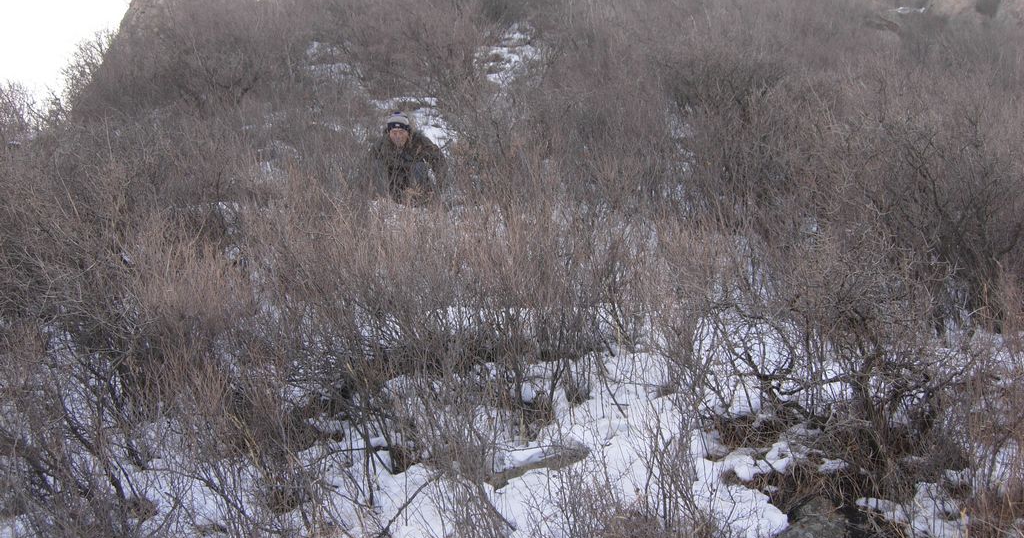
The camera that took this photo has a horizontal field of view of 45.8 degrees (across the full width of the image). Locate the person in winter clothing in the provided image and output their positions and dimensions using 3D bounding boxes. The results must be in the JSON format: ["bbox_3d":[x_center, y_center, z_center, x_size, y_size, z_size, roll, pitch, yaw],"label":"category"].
[{"bbox_3d":[-0.883,-0.935,10.400,0.650,0.860,0.680,0,-5,-2],"label":"person in winter clothing"}]

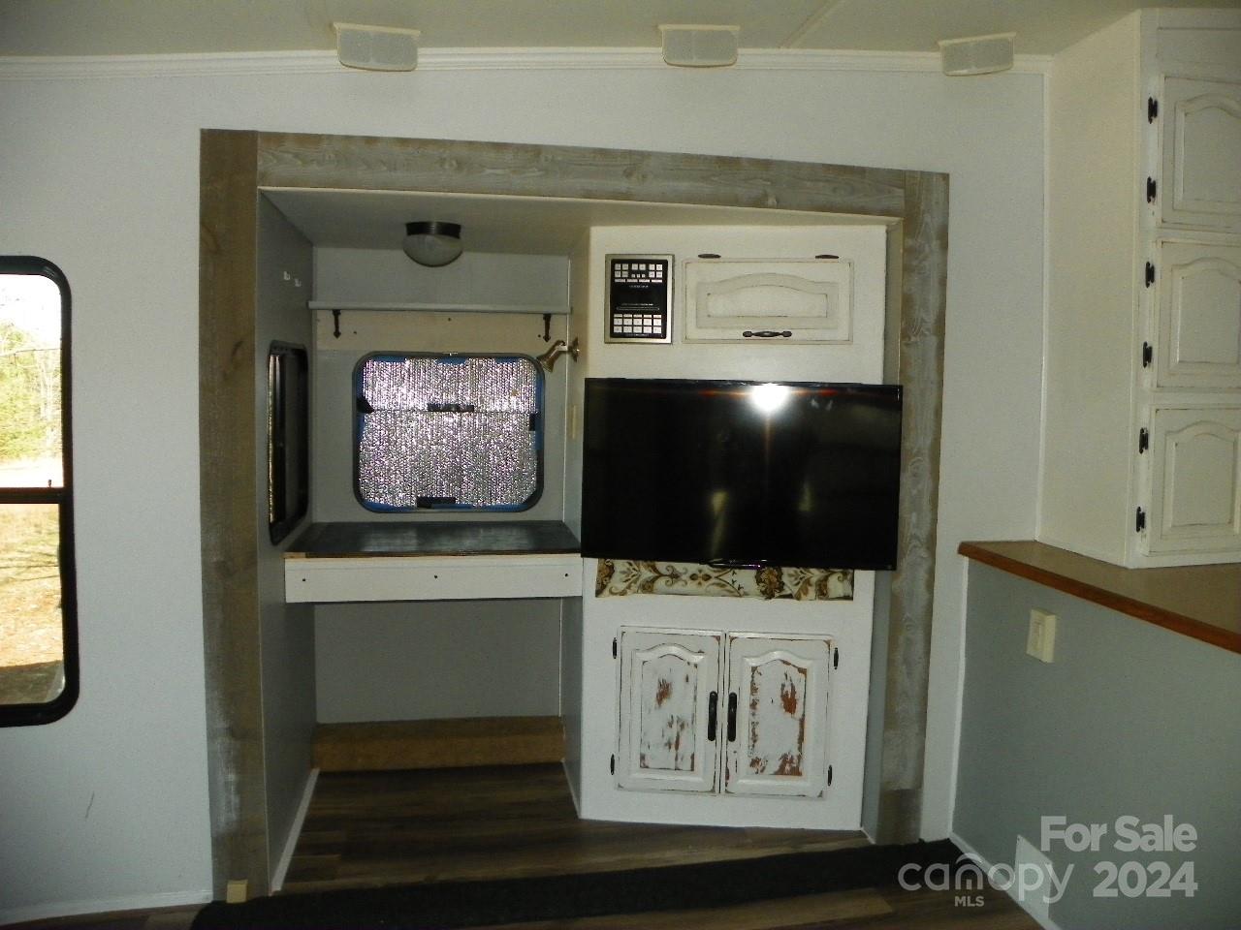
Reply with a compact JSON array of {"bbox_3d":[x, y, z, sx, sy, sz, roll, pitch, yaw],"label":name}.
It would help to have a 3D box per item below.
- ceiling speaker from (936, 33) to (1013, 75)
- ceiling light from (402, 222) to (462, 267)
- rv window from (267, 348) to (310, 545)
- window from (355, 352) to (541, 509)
[{"bbox_3d":[0.935,-1.070,2.458,0.188,0.082,0.090,-2,4,14],"label":"ceiling speaker"},{"bbox_3d":[-0.551,-0.638,2.739,0.173,0.115,0.173,0,3,-10],"label":"ceiling light"},{"bbox_3d":[-0.946,-0.074,2.650,0.045,0.537,0.643,0,3,-10],"label":"rv window"},{"bbox_3d":[-0.577,-0.109,3.164,0.636,0.545,0.050,0,3,-10],"label":"window"}]

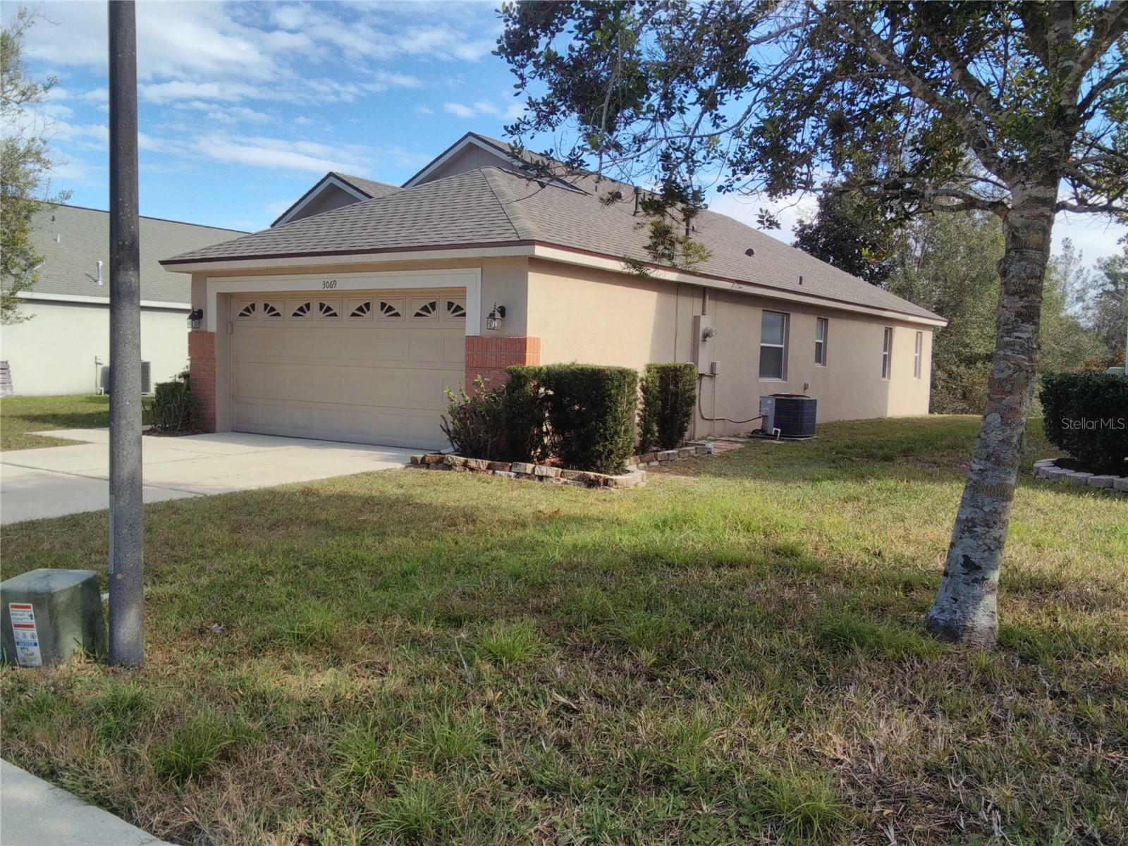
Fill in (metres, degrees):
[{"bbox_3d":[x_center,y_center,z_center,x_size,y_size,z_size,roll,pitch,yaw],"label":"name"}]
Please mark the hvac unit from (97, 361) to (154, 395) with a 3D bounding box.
[{"bbox_3d":[-11.255,-1.153,23.400,0.930,0.850,0.930,4,5,34],"label":"hvac unit"}]

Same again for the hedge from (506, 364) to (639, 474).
[{"bbox_3d":[0.107,-0.086,10.142,1.380,1.180,0.580,4,5,34],"label":"hedge"}]

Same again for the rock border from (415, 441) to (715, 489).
[{"bbox_3d":[0.544,0.428,11.704,2.900,0.220,4.300,4,5,34],"label":"rock border"}]

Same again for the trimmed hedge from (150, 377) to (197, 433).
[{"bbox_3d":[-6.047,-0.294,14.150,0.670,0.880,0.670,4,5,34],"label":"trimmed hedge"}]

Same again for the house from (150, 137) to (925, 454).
[{"bbox_3d":[0.374,-3.391,22.775,12.800,6.150,21.200,4,5,34],"label":"house"}]

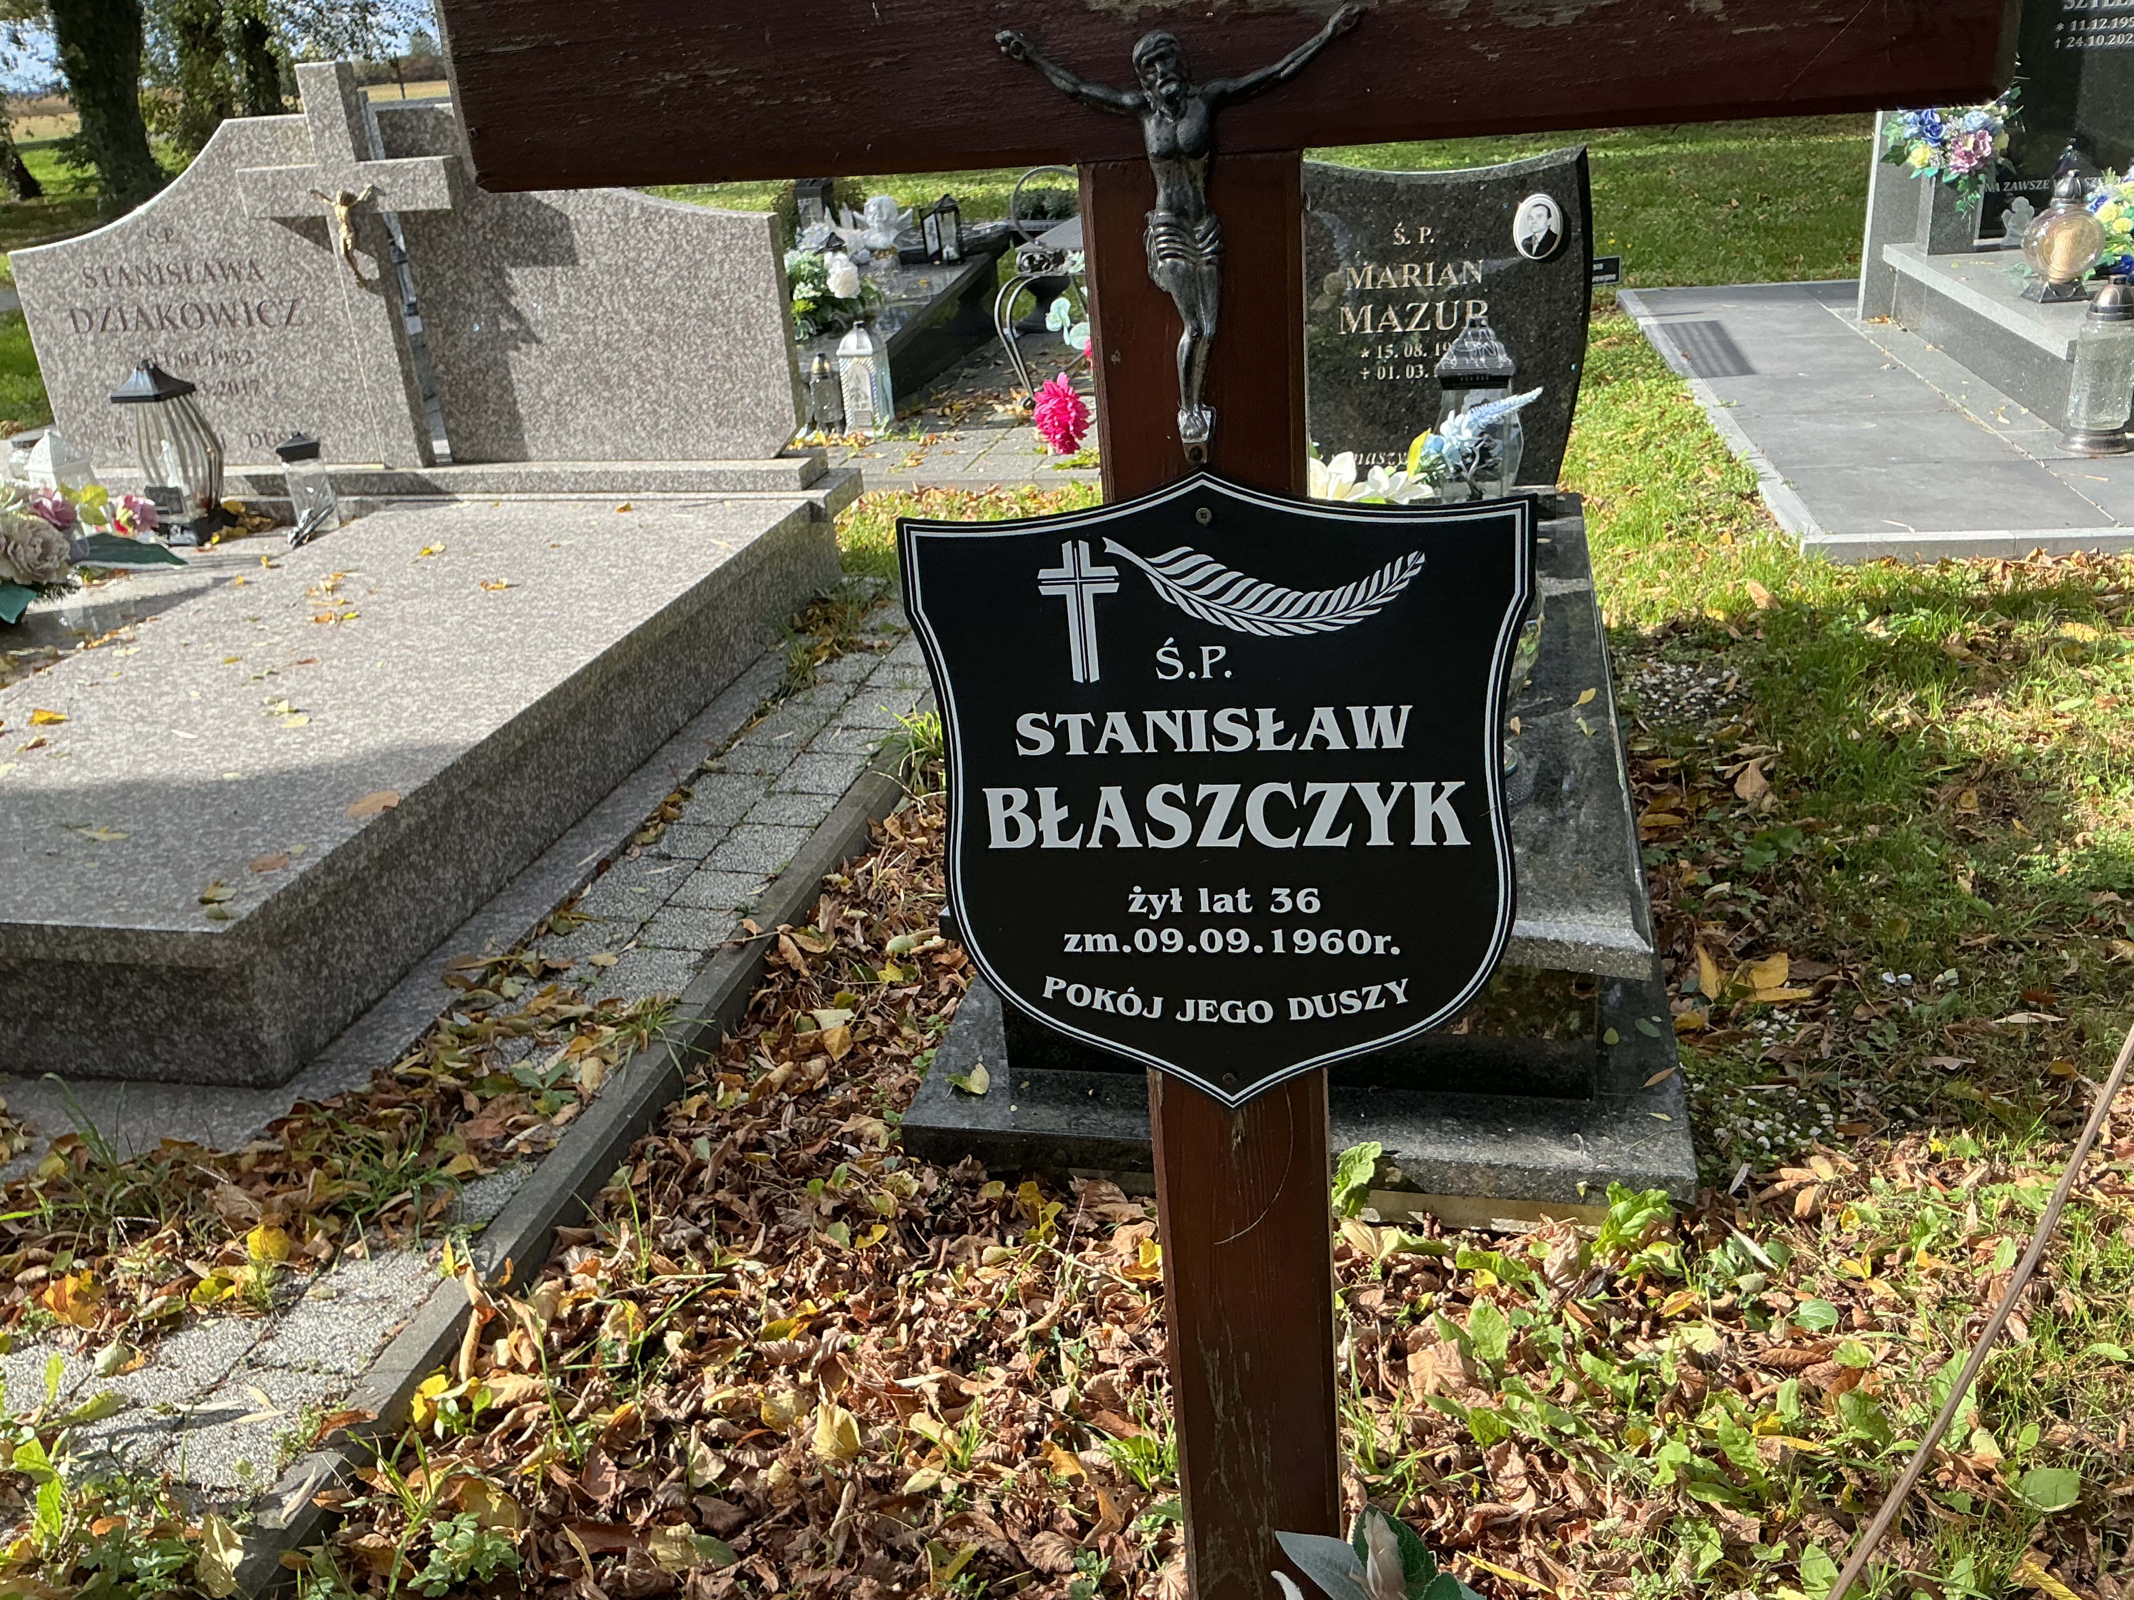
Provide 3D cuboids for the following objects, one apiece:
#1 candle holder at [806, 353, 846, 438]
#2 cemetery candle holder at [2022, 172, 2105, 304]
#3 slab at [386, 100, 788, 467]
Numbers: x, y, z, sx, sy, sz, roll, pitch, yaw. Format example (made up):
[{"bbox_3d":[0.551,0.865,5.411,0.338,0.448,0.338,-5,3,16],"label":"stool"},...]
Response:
[{"bbox_3d":[-0.754,-1.296,5.460,0.100,0.245,0.100,2,24,12],"label":"candle holder"},{"bbox_3d":[2.910,-1.647,5.046,0.220,0.350,0.220,0,25,10],"label":"cemetery candle holder"},{"bbox_3d":[-1.070,-1.179,3.955,0.900,0.795,0.070,2,24,12],"label":"slab"}]

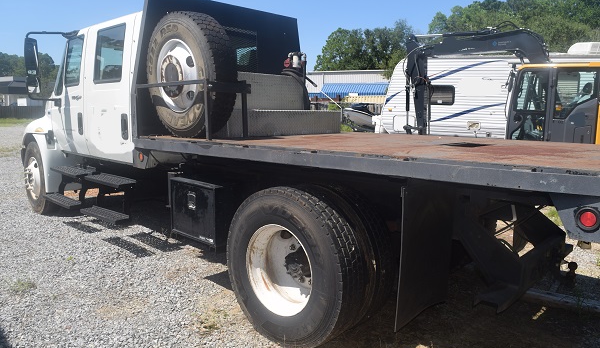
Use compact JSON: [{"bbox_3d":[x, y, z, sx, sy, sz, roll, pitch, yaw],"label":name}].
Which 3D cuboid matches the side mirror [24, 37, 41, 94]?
[{"bbox_3d":[-3.139,-1.265,5.269,0.110,0.620,0.170,3,9,22],"label":"side mirror"}]

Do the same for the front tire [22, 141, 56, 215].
[{"bbox_3d":[-3.625,0.051,6.367,1.050,1.050,0.280,8,11,44],"label":"front tire"}]

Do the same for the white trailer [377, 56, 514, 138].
[{"bbox_3d":[6.455,-1.932,12.683,8.300,3.200,2.500,3,9,20],"label":"white trailer"}]

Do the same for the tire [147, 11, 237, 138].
[{"bbox_3d":[-0.969,-0.847,3.927,1.050,1.050,0.280,8,11,43],"label":"tire"}]

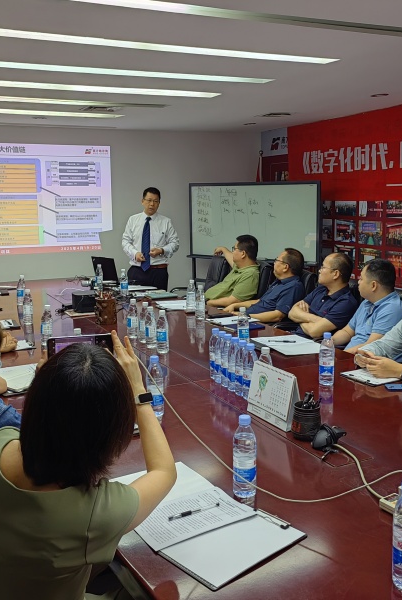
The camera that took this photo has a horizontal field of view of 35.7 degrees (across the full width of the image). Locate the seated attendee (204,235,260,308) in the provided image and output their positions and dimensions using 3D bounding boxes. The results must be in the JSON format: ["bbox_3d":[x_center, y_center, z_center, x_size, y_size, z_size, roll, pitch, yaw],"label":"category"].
[{"bbox_3d":[0.201,0.104,5.091,0.820,1.265,0.780,-3,10,-12],"label":"seated attendee"}]

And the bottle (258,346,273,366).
[{"bbox_3d":[0.255,0.301,2.489,0.064,0.226,0.064,-5,10,-23],"label":"bottle"}]

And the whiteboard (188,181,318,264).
[{"bbox_3d":[0.603,-0.936,7.500,1.780,0.930,0.040,6,11,33],"label":"whiteboard"}]

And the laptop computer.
[{"bbox_3d":[-0.850,-0.300,6.139,0.330,0.240,0.280,8,13,42],"label":"laptop computer"}]

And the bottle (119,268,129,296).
[{"bbox_3d":[-0.658,-0.148,5.342,0.066,0.226,0.066,-4,10,-23],"label":"bottle"}]

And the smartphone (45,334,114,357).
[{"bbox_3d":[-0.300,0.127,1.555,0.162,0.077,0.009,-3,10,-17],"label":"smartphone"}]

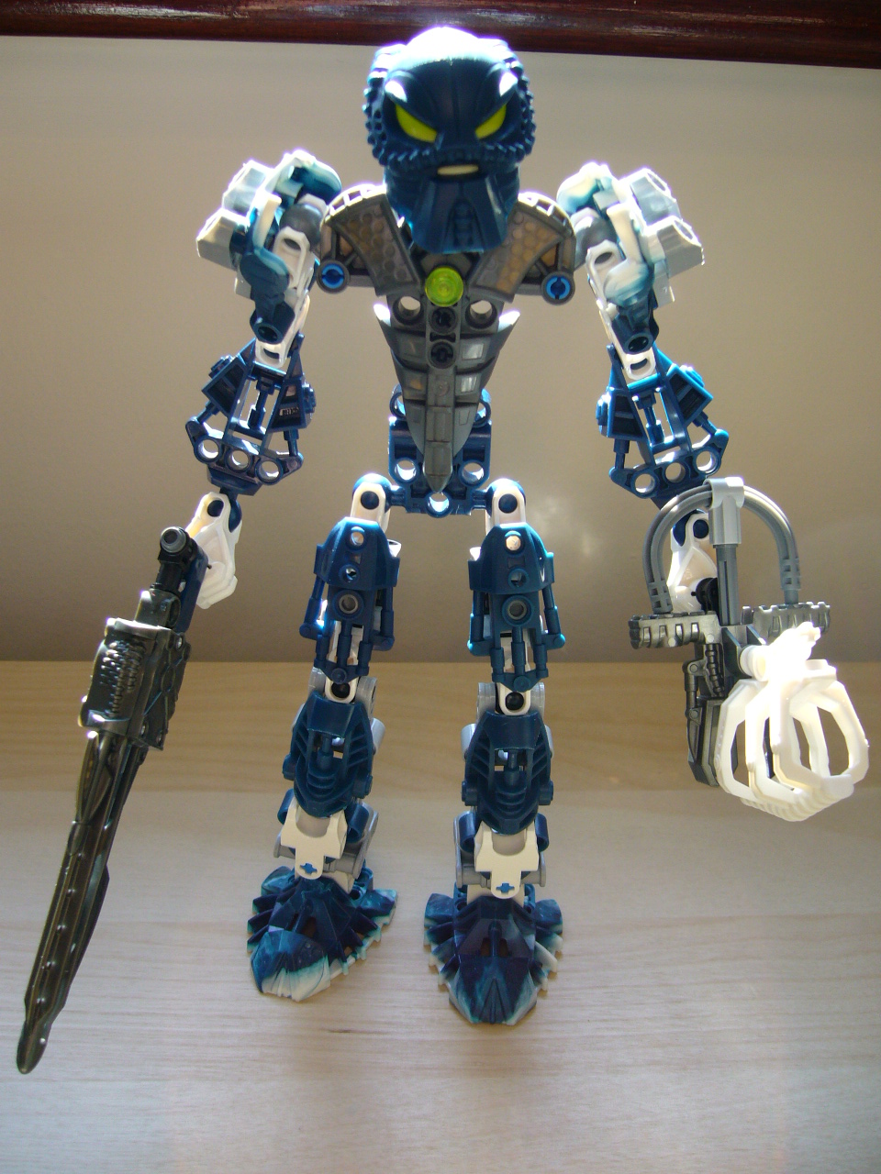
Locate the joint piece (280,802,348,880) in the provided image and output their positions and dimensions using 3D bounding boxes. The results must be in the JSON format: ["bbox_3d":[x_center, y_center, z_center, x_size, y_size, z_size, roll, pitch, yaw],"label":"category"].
[{"bbox_3d":[-0.033,0.065,0.319,0.017,0.026,0.012,13,38,4],"label":"joint piece"}]

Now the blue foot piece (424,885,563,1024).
[{"bbox_3d":[0.015,0.093,0.315,0.038,0.019,0.046,3,22,2],"label":"blue foot piece"}]

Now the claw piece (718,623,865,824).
[{"bbox_3d":[0.082,0.032,0.279,0.031,0.038,0.029,2,22,0],"label":"claw piece"}]

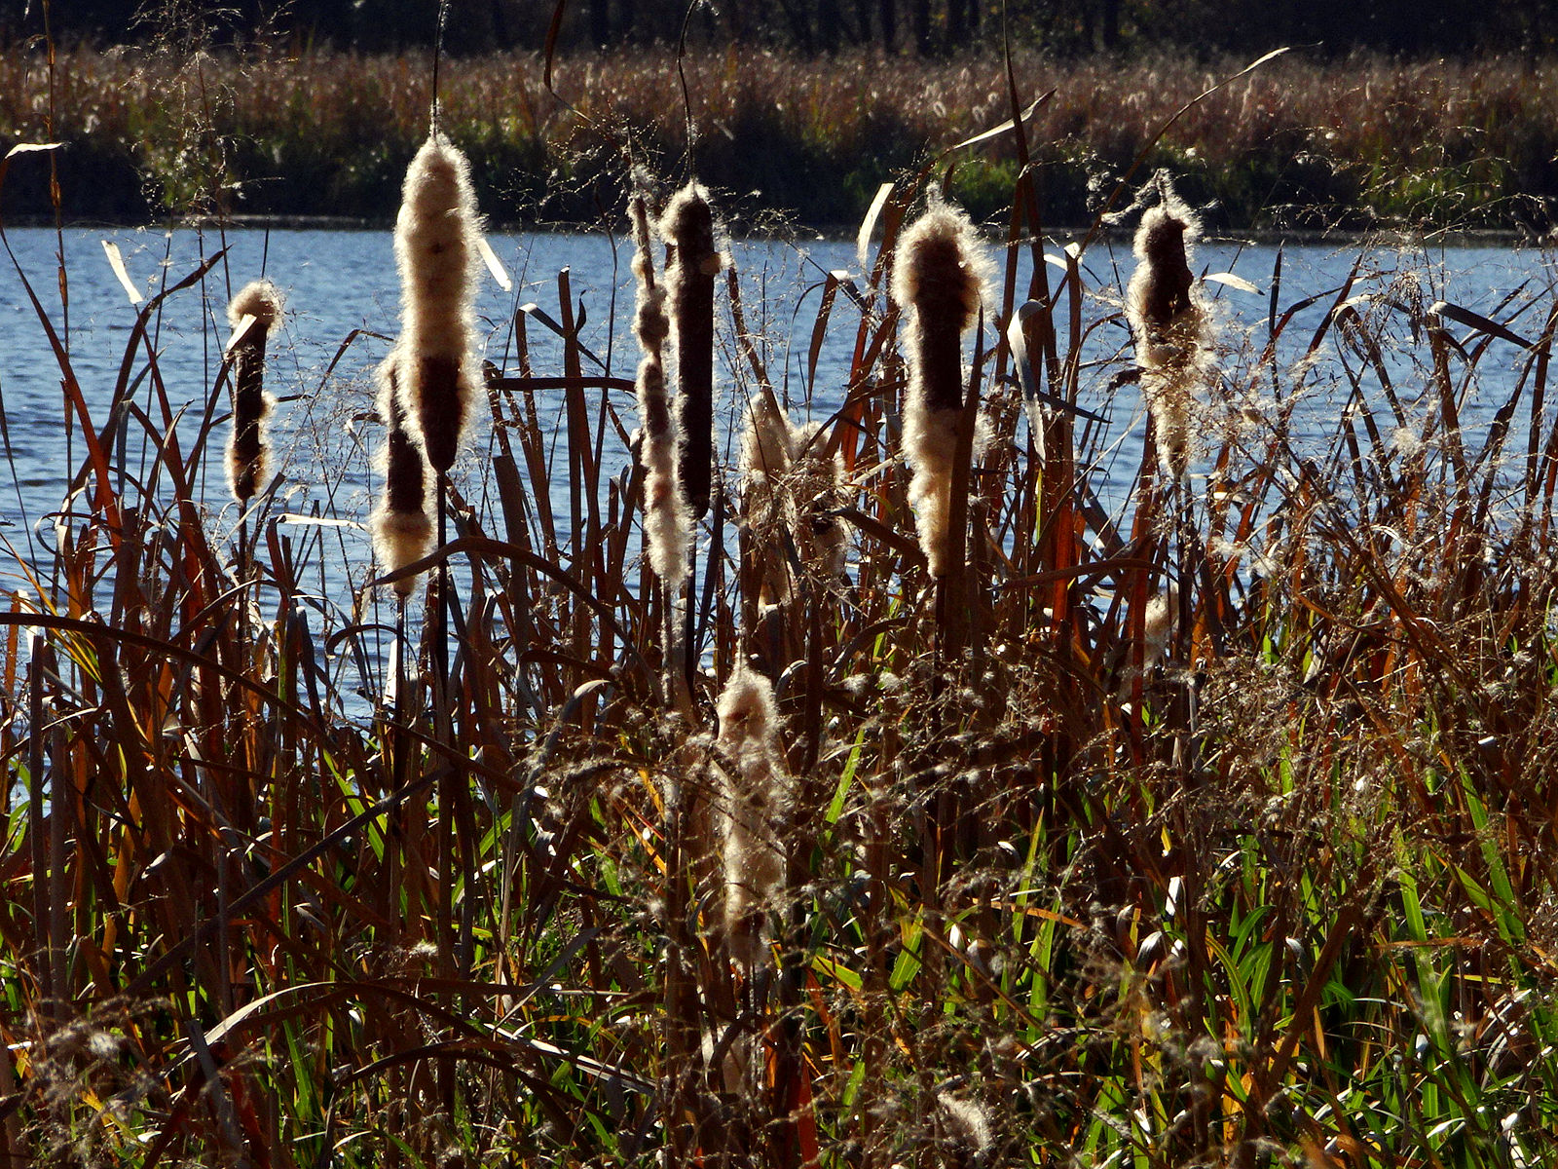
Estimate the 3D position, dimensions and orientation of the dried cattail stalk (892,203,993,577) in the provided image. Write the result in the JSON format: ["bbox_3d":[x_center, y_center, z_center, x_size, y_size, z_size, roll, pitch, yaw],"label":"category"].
[{"bbox_3d":[0.097,-0.116,6.800,0.059,0.223,0.059,0,3,0],"label":"dried cattail stalk"}]

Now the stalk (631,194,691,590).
[{"bbox_3d":[-0.070,-0.114,6.800,0.024,0.235,0.024,-4,3,0],"label":"stalk"}]

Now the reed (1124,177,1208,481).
[{"bbox_3d":[0.237,-0.155,7.000,0.048,0.183,0.048,-2,3,0],"label":"reed"}]

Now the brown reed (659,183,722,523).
[{"bbox_3d":[-0.054,-0.140,6.900,0.032,0.205,0.032,-2,3,0],"label":"brown reed"}]

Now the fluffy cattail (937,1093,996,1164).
[{"bbox_3d":[0.103,0.299,6.300,0.032,0.042,0.027,0,3,0],"label":"fluffy cattail"}]

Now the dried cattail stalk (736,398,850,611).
[{"bbox_3d":[0.010,-0.052,7.100,0.068,0.140,0.041,0,3,0],"label":"dried cattail stalk"}]

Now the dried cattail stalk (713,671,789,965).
[{"bbox_3d":[-0.015,0.134,6.600,0.037,0.172,0.037,-2,3,0],"label":"dried cattail stalk"}]

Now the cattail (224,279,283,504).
[{"bbox_3d":[-0.345,-0.127,7.500,0.035,0.148,0.035,3,3,0],"label":"cattail"}]

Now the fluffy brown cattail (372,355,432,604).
[{"bbox_3d":[-0.260,-0.076,7.900,0.036,0.172,0.035,-3,2,0],"label":"fluffy brown cattail"}]

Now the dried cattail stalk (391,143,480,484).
[{"bbox_3d":[-0.201,-0.164,6.700,0.050,0.201,0.050,-1,3,0],"label":"dried cattail stalk"}]

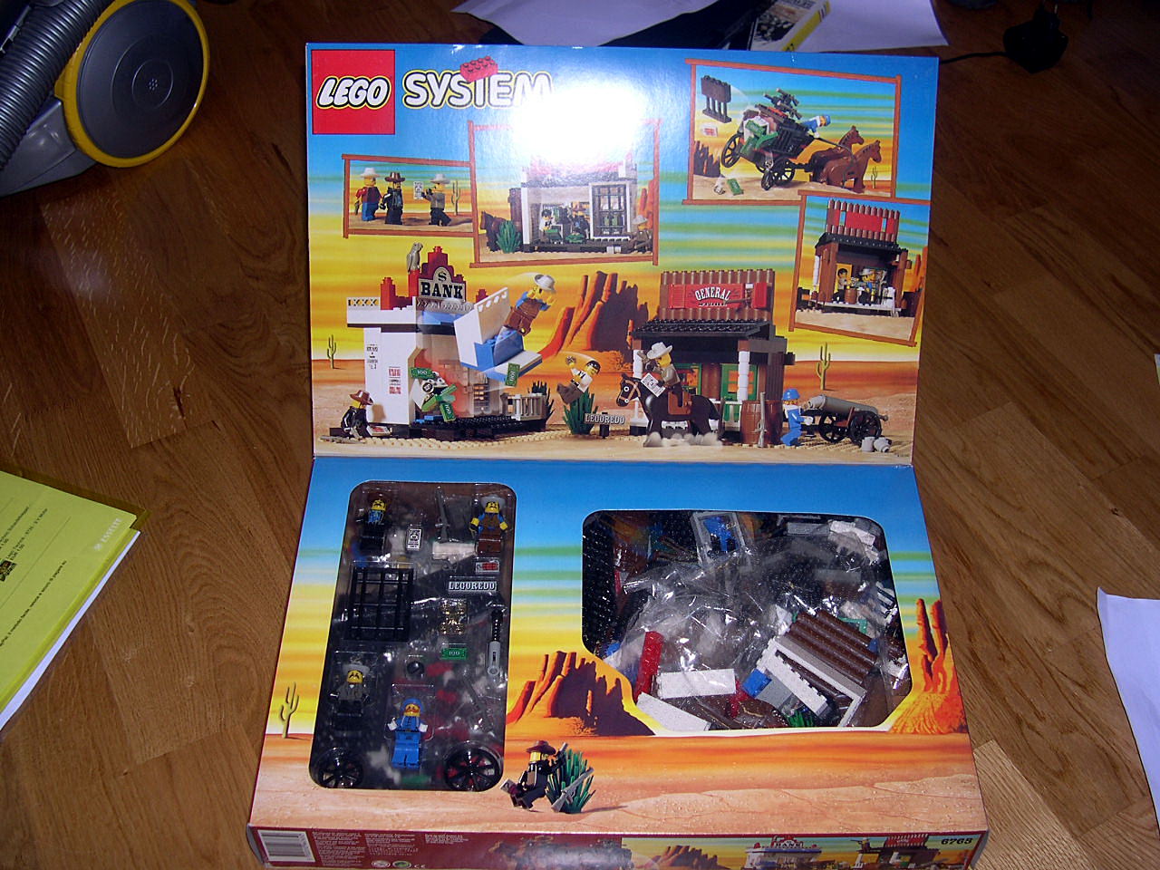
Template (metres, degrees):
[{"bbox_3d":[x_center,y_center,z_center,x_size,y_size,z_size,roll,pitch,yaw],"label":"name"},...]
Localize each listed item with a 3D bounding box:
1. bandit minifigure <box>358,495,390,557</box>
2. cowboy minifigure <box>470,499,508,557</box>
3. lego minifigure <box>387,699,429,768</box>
[{"bbox_3d":[-0.143,0.061,0.898,0.025,0.016,0.045,2,50,0],"label":"bandit minifigure"},{"bbox_3d":[-0.064,0.063,0.899,0.026,0.016,0.045,1,50,-1],"label":"cowboy minifigure"},{"bbox_3d":[-0.107,0.184,0.791,0.025,0.016,0.043,2,50,0],"label":"lego minifigure"}]

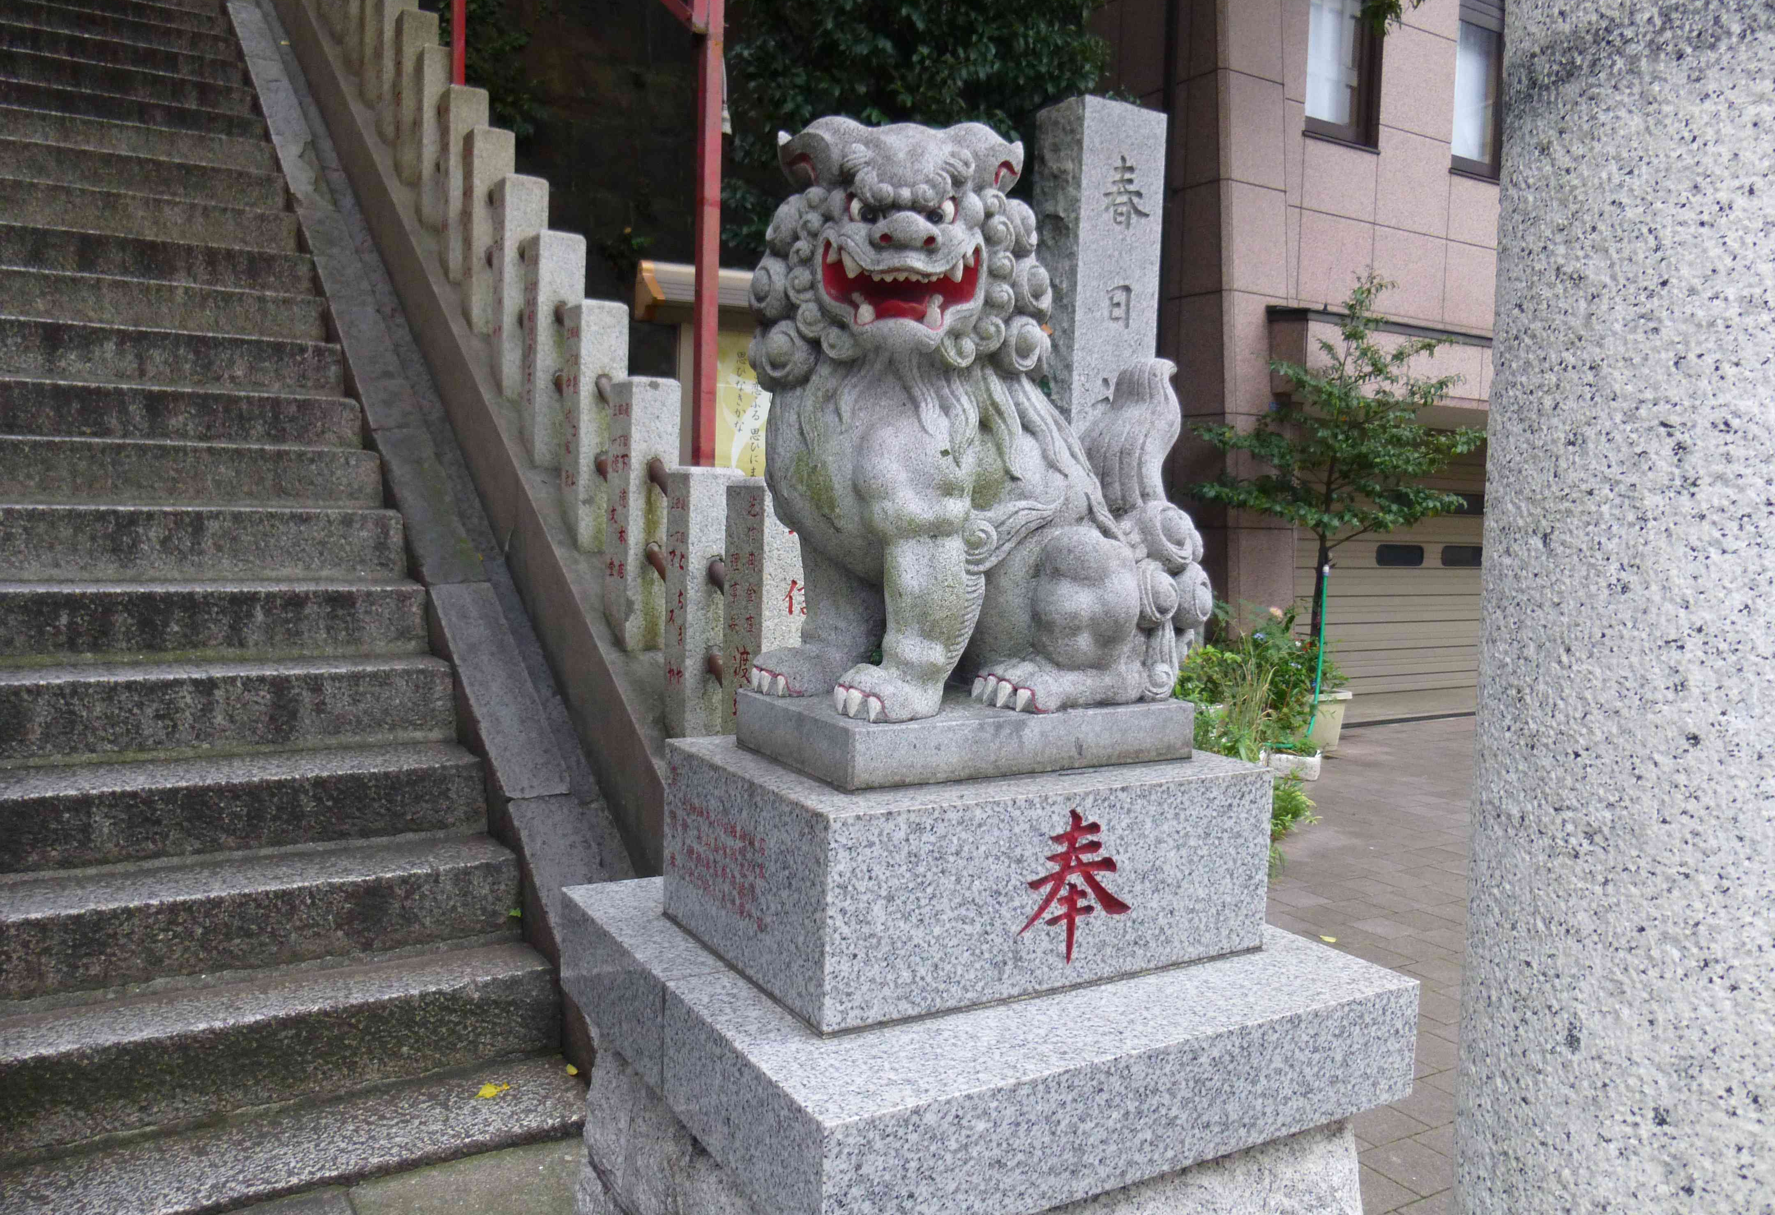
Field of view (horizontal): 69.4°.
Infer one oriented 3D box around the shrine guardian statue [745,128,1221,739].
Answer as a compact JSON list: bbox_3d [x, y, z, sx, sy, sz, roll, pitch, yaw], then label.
[{"bbox_3d":[0.201,-0.304,2.167,0.824,0.923,0.461,-1,4,-31],"label":"shrine guardian statue"}]

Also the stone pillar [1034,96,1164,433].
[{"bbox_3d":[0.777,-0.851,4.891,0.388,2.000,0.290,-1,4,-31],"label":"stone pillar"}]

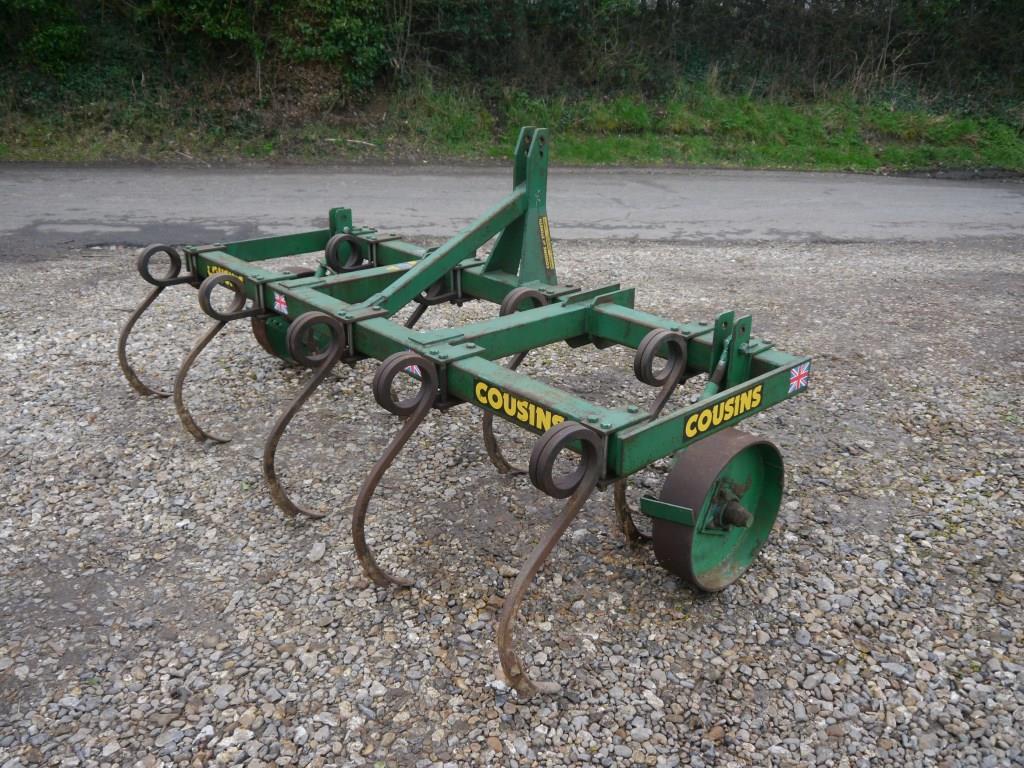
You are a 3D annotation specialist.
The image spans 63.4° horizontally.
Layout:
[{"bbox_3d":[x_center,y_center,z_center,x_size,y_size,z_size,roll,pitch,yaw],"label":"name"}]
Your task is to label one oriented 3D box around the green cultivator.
[{"bbox_3d":[-0.411,-0.275,3.200,1.394,1.335,2.781,-18,28,-38],"label":"green cultivator"}]

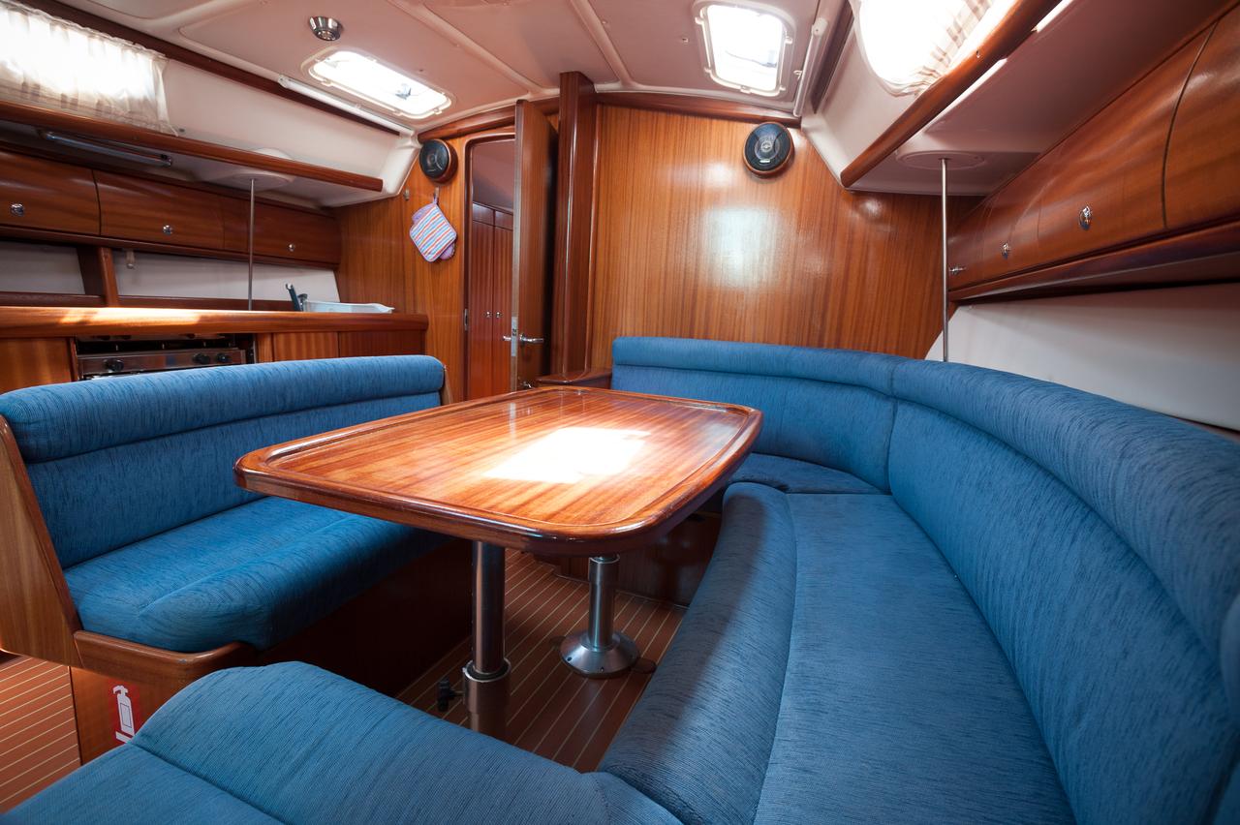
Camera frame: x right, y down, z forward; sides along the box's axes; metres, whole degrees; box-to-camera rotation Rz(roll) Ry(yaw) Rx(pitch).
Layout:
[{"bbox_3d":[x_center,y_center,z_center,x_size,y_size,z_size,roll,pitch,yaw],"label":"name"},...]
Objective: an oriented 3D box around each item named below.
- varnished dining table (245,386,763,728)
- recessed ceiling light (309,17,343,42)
[{"bbox_3d":[-0.143,0.394,1.397,0.797,0.738,1.140,7,12,21],"label":"varnished dining table"},{"bbox_3d":[-0.942,-1.226,1.879,0.101,0.038,0.101,-1,9,0],"label":"recessed ceiling light"}]

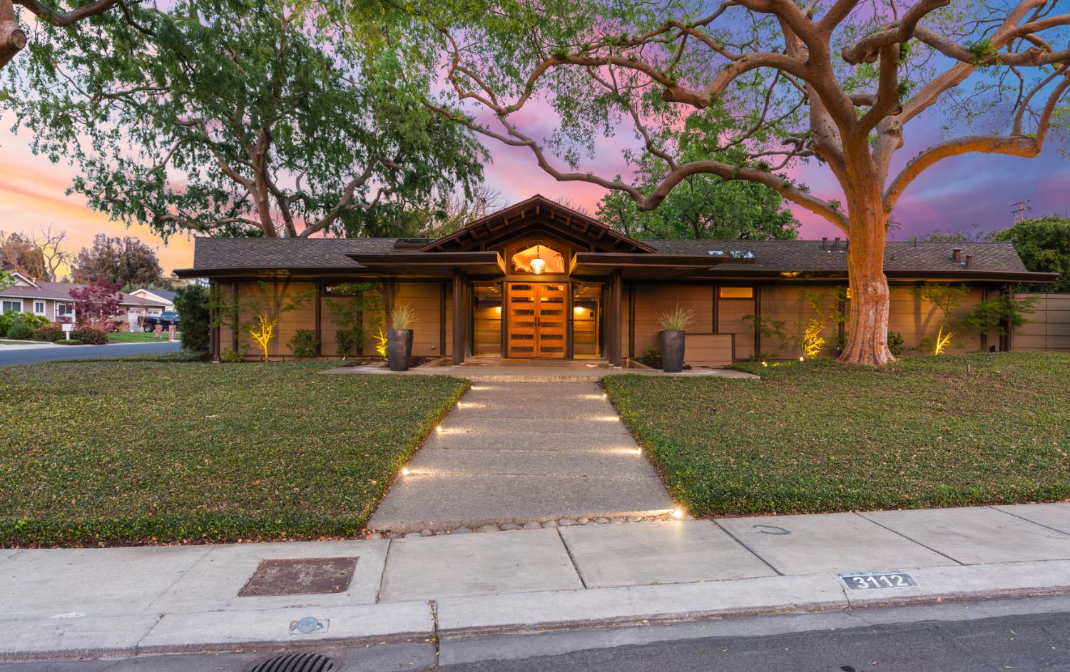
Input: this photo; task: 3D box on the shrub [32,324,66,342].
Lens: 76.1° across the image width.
[{"bbox_3d":[-27.100,-0.160,38.000,1.400,1.070,1.500,0,1,-3],"label":"shrub"}]

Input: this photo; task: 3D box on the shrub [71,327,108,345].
[{"bbox_3d":[-24.800,-0.020,38.000,1.600,1.020,1.700,0,1,-3],"label":"shrub"}]

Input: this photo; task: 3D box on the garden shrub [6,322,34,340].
[{"bbox_3d":[-28.900,-0.300,38.300,1.250,1.000,1.350,0,1,-3],"label":"garden shrub"}]

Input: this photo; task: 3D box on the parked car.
[{"bbox_3d":[-31.600,-1.200,60.000,5.400,1.870,1.900,0,1,-3],"label":"parked car"}]

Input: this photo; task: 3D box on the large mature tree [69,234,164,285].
[{"bbox_3d":[-55.000,-7.100,90.000,11.500,12.800,11.500,0,1,-30],"label":"large mature tree"}]

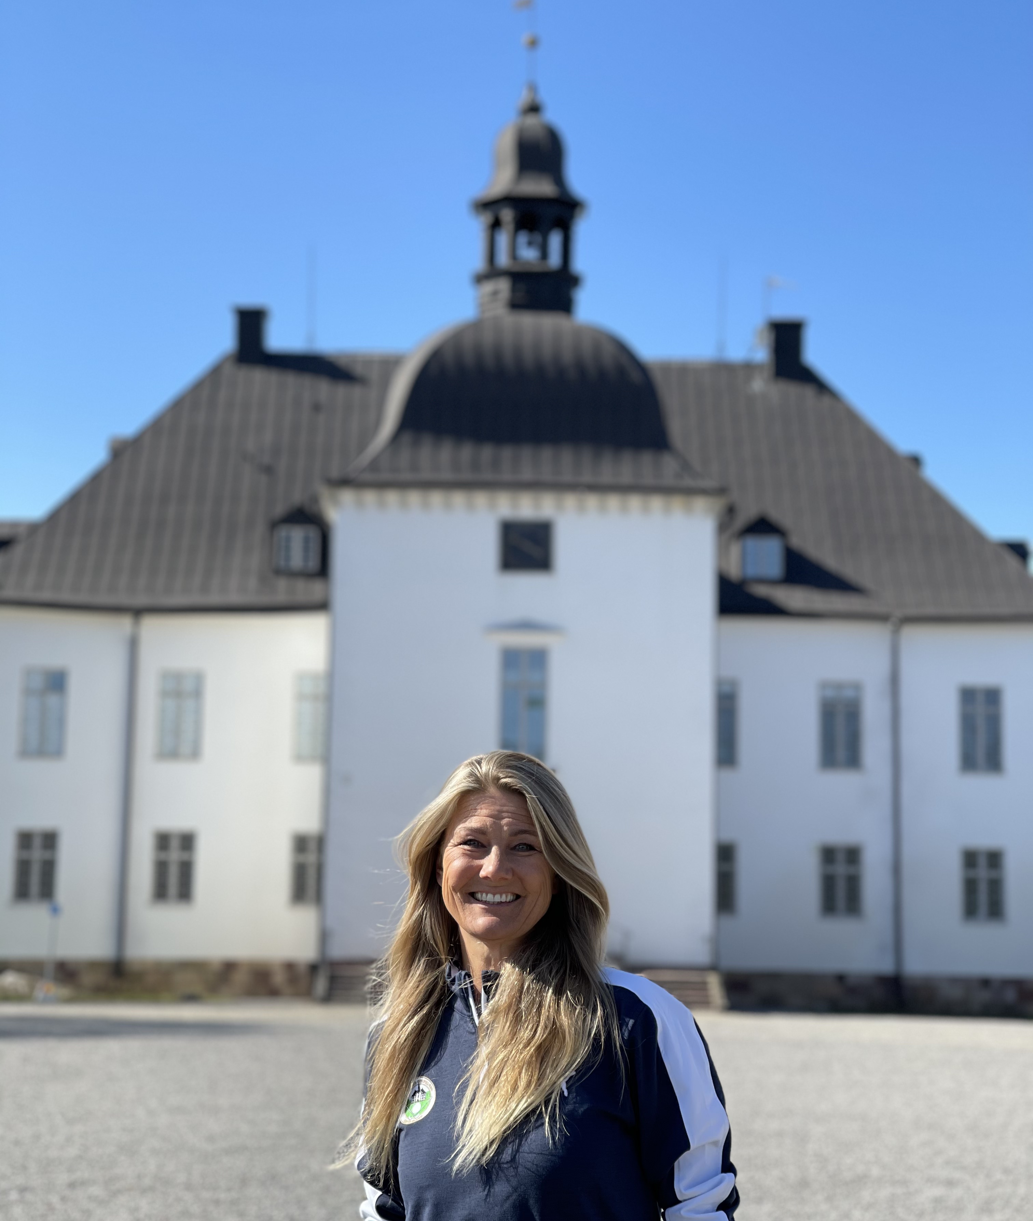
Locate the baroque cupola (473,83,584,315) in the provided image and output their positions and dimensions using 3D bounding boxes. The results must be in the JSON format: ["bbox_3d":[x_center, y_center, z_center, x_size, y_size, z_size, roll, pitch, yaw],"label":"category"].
[{"bbox_3d":[0.328,-10.011,62.785,2.706,6.339,2.706,1,-10,0],"label":"baroque cupola"}]

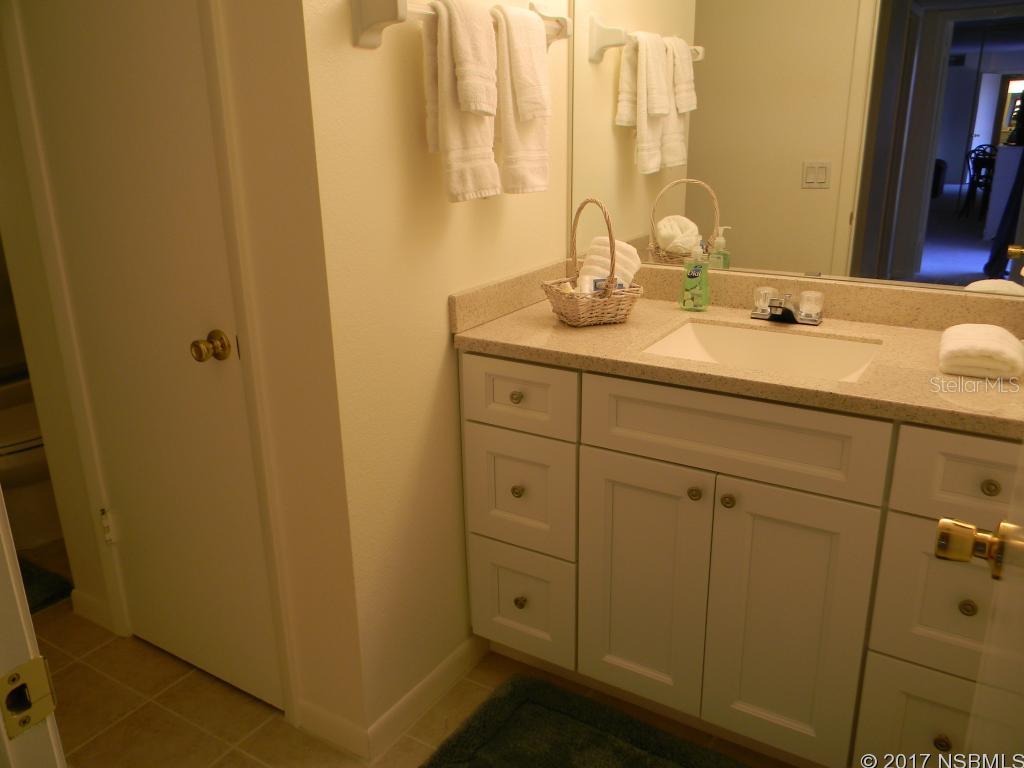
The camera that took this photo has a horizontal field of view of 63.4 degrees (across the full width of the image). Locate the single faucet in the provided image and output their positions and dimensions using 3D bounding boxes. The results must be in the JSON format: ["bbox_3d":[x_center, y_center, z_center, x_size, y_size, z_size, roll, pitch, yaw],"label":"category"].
[{"bbox_3d":[0.622,-0.175,1.899,0.158,0.076,0.138,10,21,31],"label":"single faucet"}]

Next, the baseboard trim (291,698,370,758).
[{"bbox_3d":[-0.403,0.772,1.863,0.228,0.084,0.015,10,21,31],"label":"baseboard trim"}]

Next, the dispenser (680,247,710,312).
[{"bbox_3d":[0.452,-0.266,2.043,0.080,0.166,0.053,10,21,31],"label":"dispenser"}]

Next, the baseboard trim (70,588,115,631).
[{"bbox_3d":[-1.175,0.634,2.331,0.195,0.084,0.015,10,21,31],"label":"baseboard trim"}]

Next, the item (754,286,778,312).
[{"bbox_3d":[0.601,-0.200,1.958,0.055,0.060,0.055,10,21,31],"label":"item"}]

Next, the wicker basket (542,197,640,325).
[{"bbox_3d":[0.186,-0.287,1.934,0.175,0.282,0.195,-8,19,-20],"label":"wicker basket"}]

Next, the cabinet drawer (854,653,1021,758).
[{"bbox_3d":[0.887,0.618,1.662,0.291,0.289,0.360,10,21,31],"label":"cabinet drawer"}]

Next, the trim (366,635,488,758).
[{"bbox_3d":[-0.192,0.727,1.990,0.015,0.084,0.468,10,21,31],"label":"trim"}]

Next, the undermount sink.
[{"bbox_3d":[0.528,0.000,1.762,0.440,0.150,0.330,10,21,31],"label":"undermount sink"}]

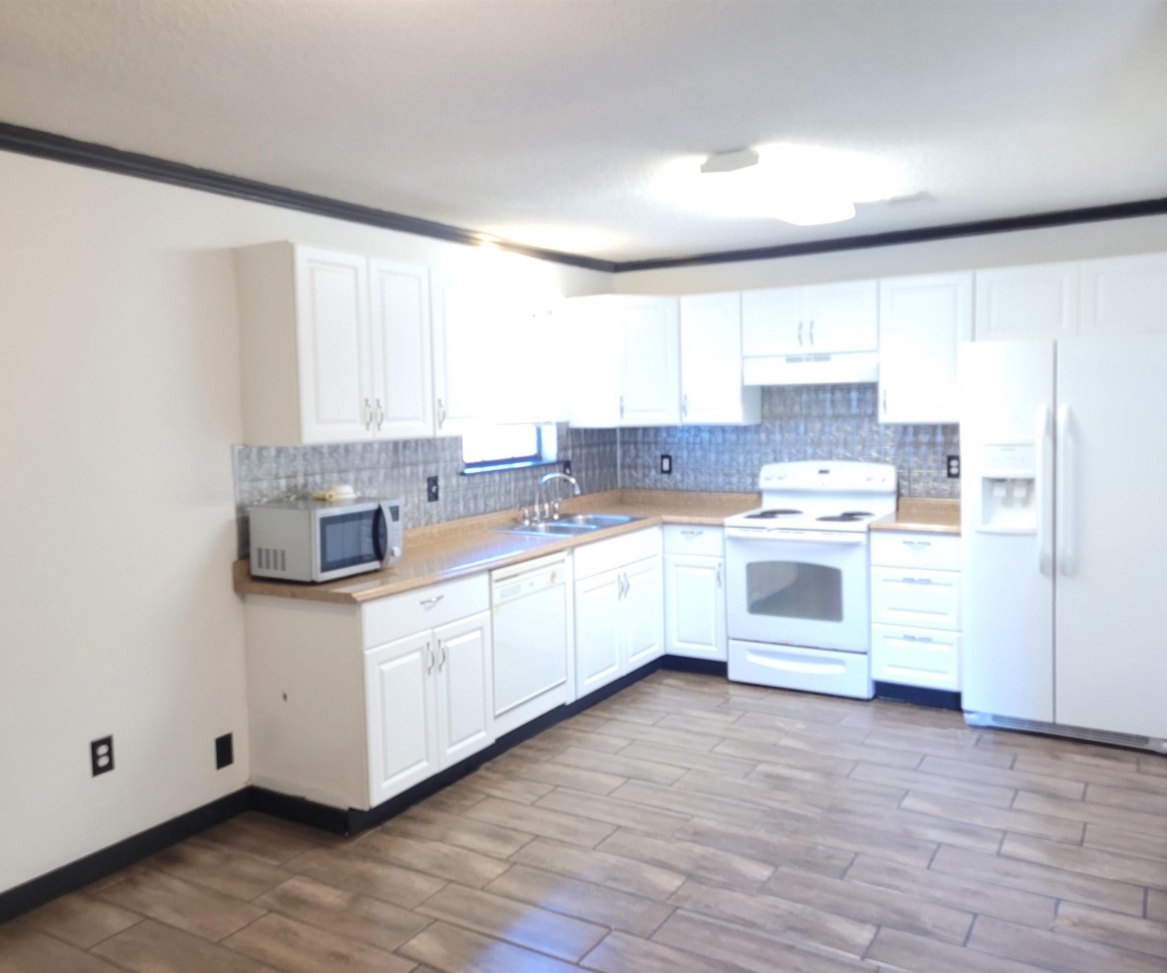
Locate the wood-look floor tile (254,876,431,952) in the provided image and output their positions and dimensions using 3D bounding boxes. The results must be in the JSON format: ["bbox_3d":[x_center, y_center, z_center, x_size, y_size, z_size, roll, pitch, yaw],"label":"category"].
[{"bbox_3d":[-0.751,1.326,3.036,0.607,0.010,0.203,1,5,31],"label":"wood-look floor tile"}]

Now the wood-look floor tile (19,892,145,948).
[{"bbox_3d":[-1.546,1.333,3.004,0.380,0.010,0.200,1,6,31],"label":"wood-look floor tile"}]

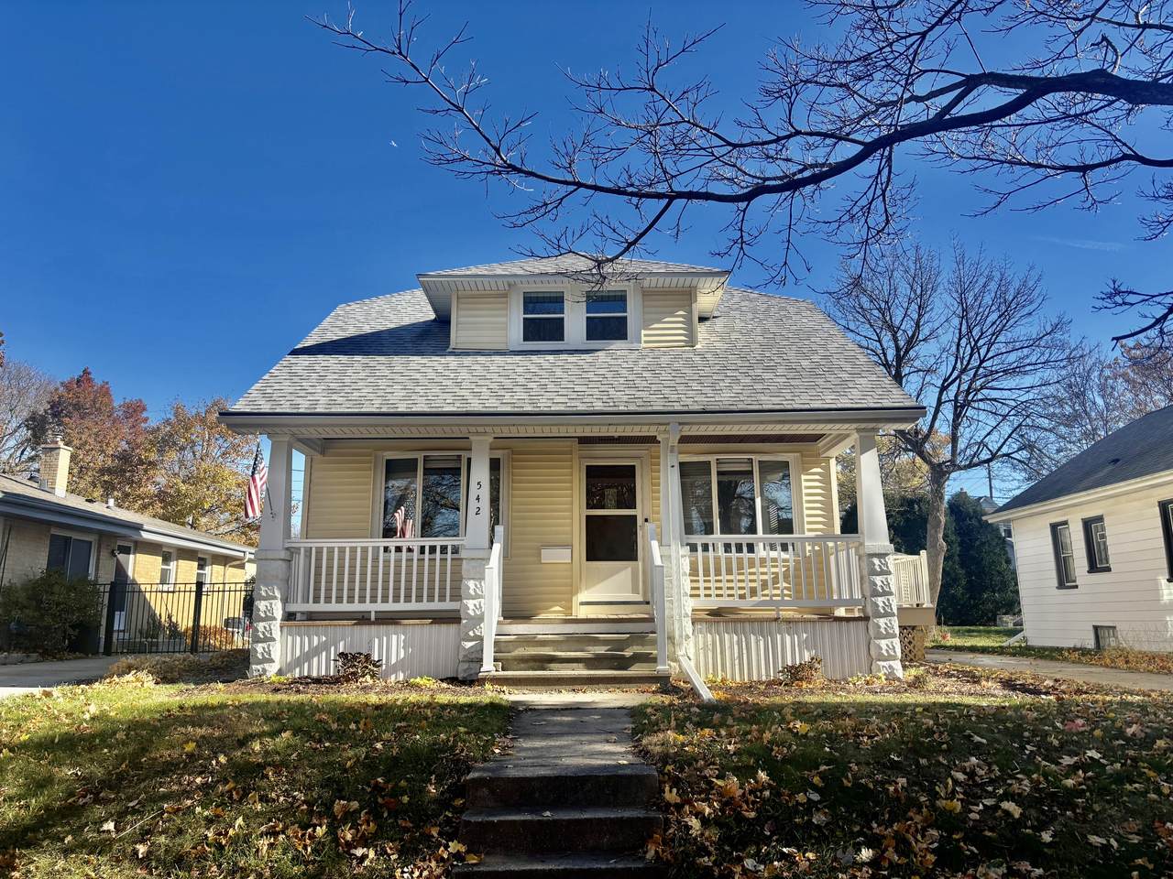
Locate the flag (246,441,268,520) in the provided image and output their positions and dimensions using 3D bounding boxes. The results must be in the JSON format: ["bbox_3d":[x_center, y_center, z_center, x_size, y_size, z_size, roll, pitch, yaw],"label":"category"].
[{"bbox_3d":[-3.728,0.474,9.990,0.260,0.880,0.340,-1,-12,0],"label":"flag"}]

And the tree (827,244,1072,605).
[{"bbox_3d":[10.774,0.010,25.422,7.200,11.300,7.000,-1,-12,0],"label":"tree"}]

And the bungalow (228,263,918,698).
[{"bbox_3d":[-0.129,0.260,15.974,8.400,7.200,11.600,-1,-12,0],"label":"bungalow"}]

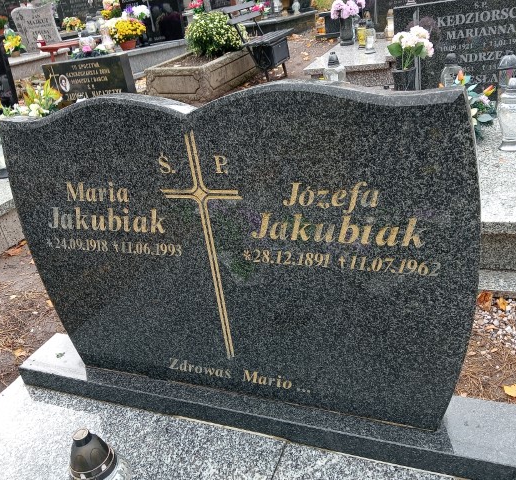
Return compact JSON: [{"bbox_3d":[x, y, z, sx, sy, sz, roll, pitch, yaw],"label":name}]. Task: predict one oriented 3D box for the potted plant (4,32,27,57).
[{"bbox_3d":[-3.904,-3.141,8.300,0.340,0.380,0.310,-19,28,-18],"label":"potted plant"}]

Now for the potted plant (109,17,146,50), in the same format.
[{"bbox_3d":[-1.970,-3.110,7.800,0.520,0.460,0.480,-14,27,-8],"label":"potted plant"}]

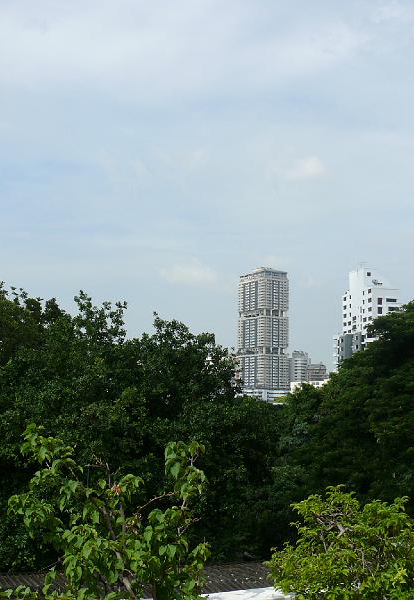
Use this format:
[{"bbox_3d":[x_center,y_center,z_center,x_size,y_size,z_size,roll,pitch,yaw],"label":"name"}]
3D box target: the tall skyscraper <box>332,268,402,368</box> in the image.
[{"bbox_3d":[57.483,19.222,283.074,16.500,61.500,23.000,2,-8,-16],"label":"tall skyscraper"}]

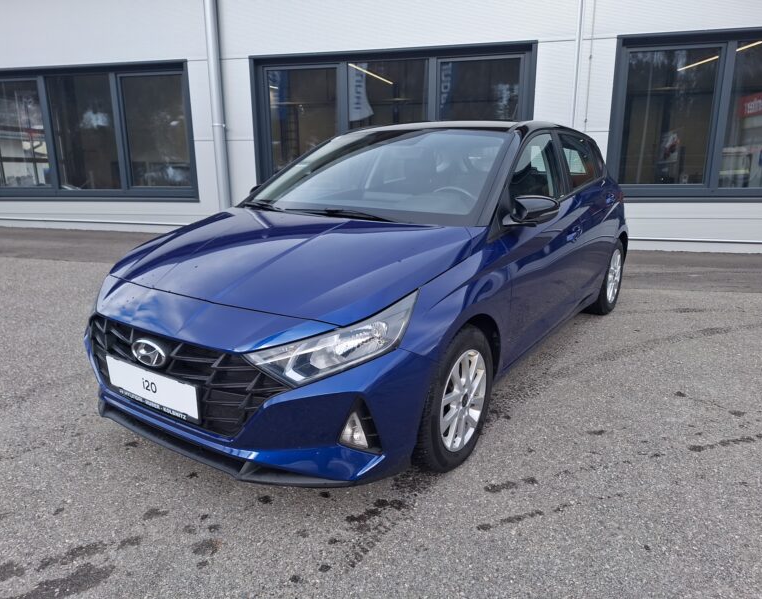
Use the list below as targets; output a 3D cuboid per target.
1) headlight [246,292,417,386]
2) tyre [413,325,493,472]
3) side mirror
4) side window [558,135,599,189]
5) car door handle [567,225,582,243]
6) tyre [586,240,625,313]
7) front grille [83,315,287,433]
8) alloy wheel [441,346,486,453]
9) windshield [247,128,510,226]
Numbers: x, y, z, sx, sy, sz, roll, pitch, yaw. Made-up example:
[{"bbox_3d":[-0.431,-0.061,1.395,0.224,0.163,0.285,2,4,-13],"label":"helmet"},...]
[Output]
[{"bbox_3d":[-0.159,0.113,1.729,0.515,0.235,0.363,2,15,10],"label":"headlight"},{"bbox_3d":[0.264,0.390,2.126,0.190,0.612,0.612,10,18,34],"label":"tyre"},{"bbox_3d":[0.657,-0.388,2.317,0.235,0.145,0.170,10,18,34],"label":"side mirror"},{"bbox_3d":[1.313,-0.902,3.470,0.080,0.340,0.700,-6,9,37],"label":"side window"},{"bbox_3d":[1.096,-0.367,2.993,0.055,0.065,0.230,10,18,34],"label":"car door handle"},{"bbox_3d":[1.742,-0.184,4.160,0.190,0.612,0.612,10,18,34],"label":"tyre"},{"bbox_3d":[-0.778,0.240,1.934,1.140,0.320,0.160,10,18,34],"label":"front grille"},{"bbox_3d":[0.278,0.390,2.115,0.140,0.410,0.410,10,18,34],"label":"alloy wheel"},{"bbox_3d":[0.024,-0.707,2.878,1.420,0.150,1.000,10,44,34],"label":"windshield"}]

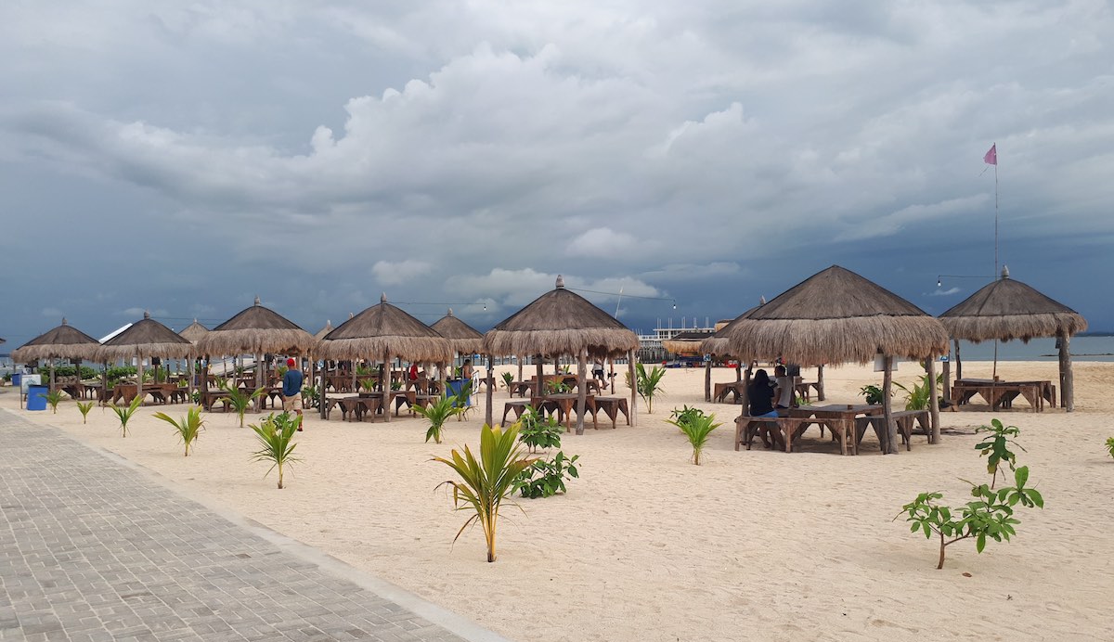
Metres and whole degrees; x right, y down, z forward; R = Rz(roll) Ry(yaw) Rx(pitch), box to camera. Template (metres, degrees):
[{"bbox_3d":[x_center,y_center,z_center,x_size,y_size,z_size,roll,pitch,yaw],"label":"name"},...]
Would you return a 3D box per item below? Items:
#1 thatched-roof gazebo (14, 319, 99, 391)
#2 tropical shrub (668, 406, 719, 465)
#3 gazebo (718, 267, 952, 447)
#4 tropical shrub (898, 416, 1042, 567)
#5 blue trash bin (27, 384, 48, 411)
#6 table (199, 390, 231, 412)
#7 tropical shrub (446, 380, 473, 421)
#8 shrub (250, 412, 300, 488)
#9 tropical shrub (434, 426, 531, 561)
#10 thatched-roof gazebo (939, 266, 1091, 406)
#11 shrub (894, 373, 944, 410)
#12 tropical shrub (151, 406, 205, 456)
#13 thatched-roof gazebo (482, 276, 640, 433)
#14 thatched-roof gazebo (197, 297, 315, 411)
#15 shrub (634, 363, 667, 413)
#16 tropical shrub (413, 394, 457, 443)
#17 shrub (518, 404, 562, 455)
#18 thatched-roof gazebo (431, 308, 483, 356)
[{"bbox_3d":[-19.477,1.485,34.459,3.550,3.280,3.550,-2,-2,39],"label":"thatched-roof gazebo"},{"bbox_3d":[2.006,1.714,12.788,0.780,0.800,0.720,-1,-2,9],"label":"tropical shrub"},{"bbox_3d":[4.842,0.583,14.939,3.500,3.080,3.500,-2,-2,40],"label":"gazebo"},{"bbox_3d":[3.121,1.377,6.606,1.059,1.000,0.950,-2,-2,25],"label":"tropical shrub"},{"bbox_3d":[-17.024,2.514,28.453,0.570,0.810,0.570,0,-2,-31],"label":"blue trash bin"},{"bbox_3d":[-9.494,2.259,24.308,0.950,0.570,1.000,0,-2,-21],"label":"table"},{"bbox_3d":[-2.322,1.906,20.634,0.678,0.969,0.645,-1,-2,-7],"label":"tropical shrub"},{"bbox_3d":[-3.652,1.685,11.285,0.680,0.980,0.660,-1,-2,-18],"label":"shrub"},{"bbox_3d":[-0.619,1.398,7.087,0.814,1.125,0.773,-1,-2,-5],"label":"tropical shrub"},{"bbox_3d":[10.482,0.390,20.271,3.300,3.312,3.300,-2,-2,27],"label":"thatched-roof gazebo"},{"bbox_3d":[8.675,1.698,20.777,1.120,1.040,1.050,-2,-2,23],"label":"shrub"},{"bbox_3d":[-6.412,1.873,14.705,0.882,0.838,0.838,0,-2,-24],"label":"tropical shrub"},{"bbox_3d":[0.103,0.678,18.999,3.250,3.300,3.250,-2,-2,40],"label":"thatched-roof gazebo"},{"bbox_3d":[-8.767,0.957,25.404,3.300,3.296,3.300,0,-2,-19],"label":"thatched-roof gazebo"},{"bbox_3d":[2.337,1.727,22.332,1.000,1.300,0.950,-1,-2,6],"label":"shrub"},{"bbox_3d":[-2.268,1.832,16.222,0.860,0.920,0.800,-1,-2,-8],"label":"tropical shrub"},{"bbox_3d":[-0.322,1.776,14.370,0.780,0.820,0.740,-1,-2,-1],"label":"shrub"},{"bbox_3d":[-4.124,1.199,33.968,3.500,3.280,3.500,-2,-2,39],"label":"thatched-roof gazebo"}]

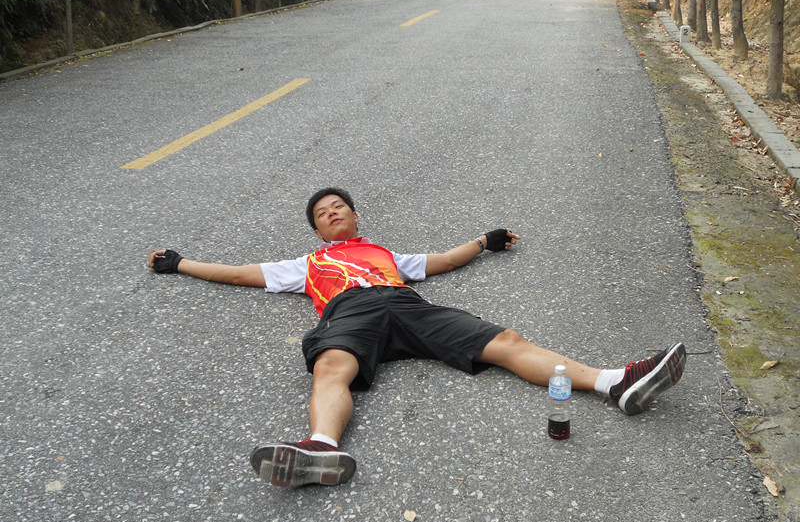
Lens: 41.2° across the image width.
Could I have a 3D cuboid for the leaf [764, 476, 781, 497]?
[{"bbox_3d":[0.991,0.601,2.832,0.035,0.018,0.085,0,17,4],"label":"leaf"}]

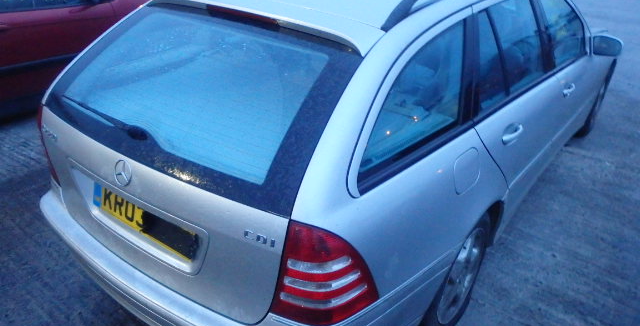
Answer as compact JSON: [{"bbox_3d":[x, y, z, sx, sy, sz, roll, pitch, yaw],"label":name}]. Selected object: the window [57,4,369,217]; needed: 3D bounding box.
[{"bbox_3d":[-0.437,-0.257,1.729,1.200,0.070,0.600,21,67,30],"label":"window"}]

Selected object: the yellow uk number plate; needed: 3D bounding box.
[{"bbox_3d":[-0.602,0.183,1.732,0.520,0.111,0.015,21,20,30],"label":"yellow uk number plate"}]

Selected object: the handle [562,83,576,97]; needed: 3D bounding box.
[{"bbox_3d":[1.400,-0.405,2.889,0.042,0.036,0.200,21,33,30],"label":"handle"}]

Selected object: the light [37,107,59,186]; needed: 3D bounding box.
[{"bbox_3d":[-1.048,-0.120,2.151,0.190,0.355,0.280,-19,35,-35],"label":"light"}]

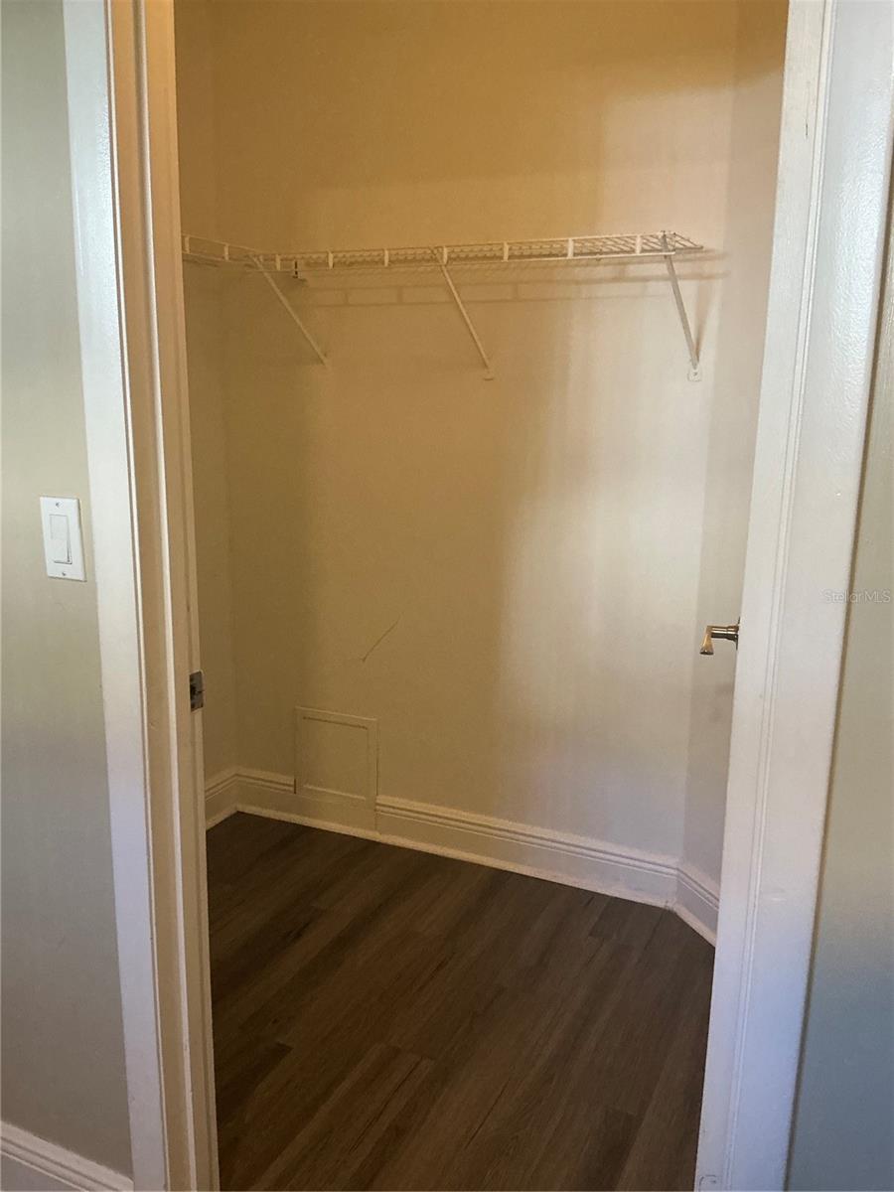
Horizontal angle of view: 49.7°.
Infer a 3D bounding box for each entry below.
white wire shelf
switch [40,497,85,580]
[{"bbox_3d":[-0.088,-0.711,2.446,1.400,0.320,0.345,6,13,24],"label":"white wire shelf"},{"bbox_3d":[-0.531,-0.079,1.324,0.071,0.115,0.012,6,13,24],"label":"switch"}]

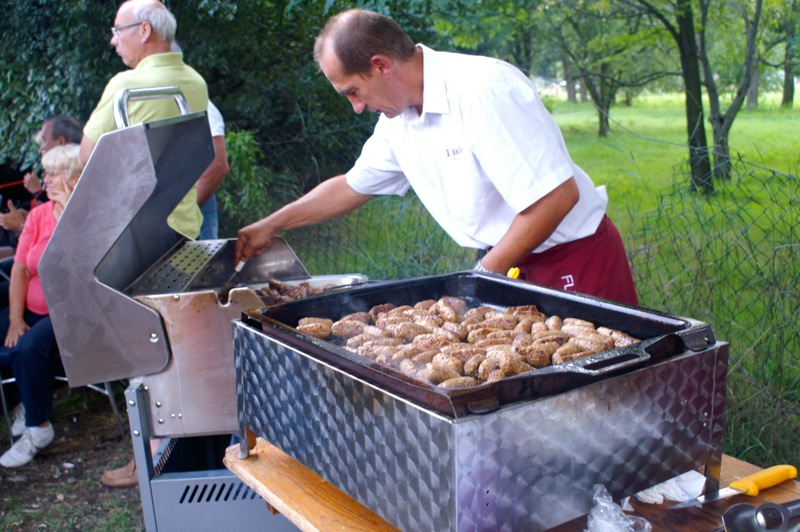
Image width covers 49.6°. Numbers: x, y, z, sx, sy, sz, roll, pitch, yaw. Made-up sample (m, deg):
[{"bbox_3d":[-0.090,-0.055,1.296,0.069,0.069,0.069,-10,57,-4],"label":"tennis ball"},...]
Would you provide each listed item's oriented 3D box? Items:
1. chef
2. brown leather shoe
[{"bbox_3d":[0.114,0.214,2.060,0.800,1.600,0.620,-7,13,-24],"label":"chef"},{"bbox_3d":[-0.965,0.760,3.240,0.290,0.105,0.108,-2,12,-3],"label":"brown leather shoe"}]

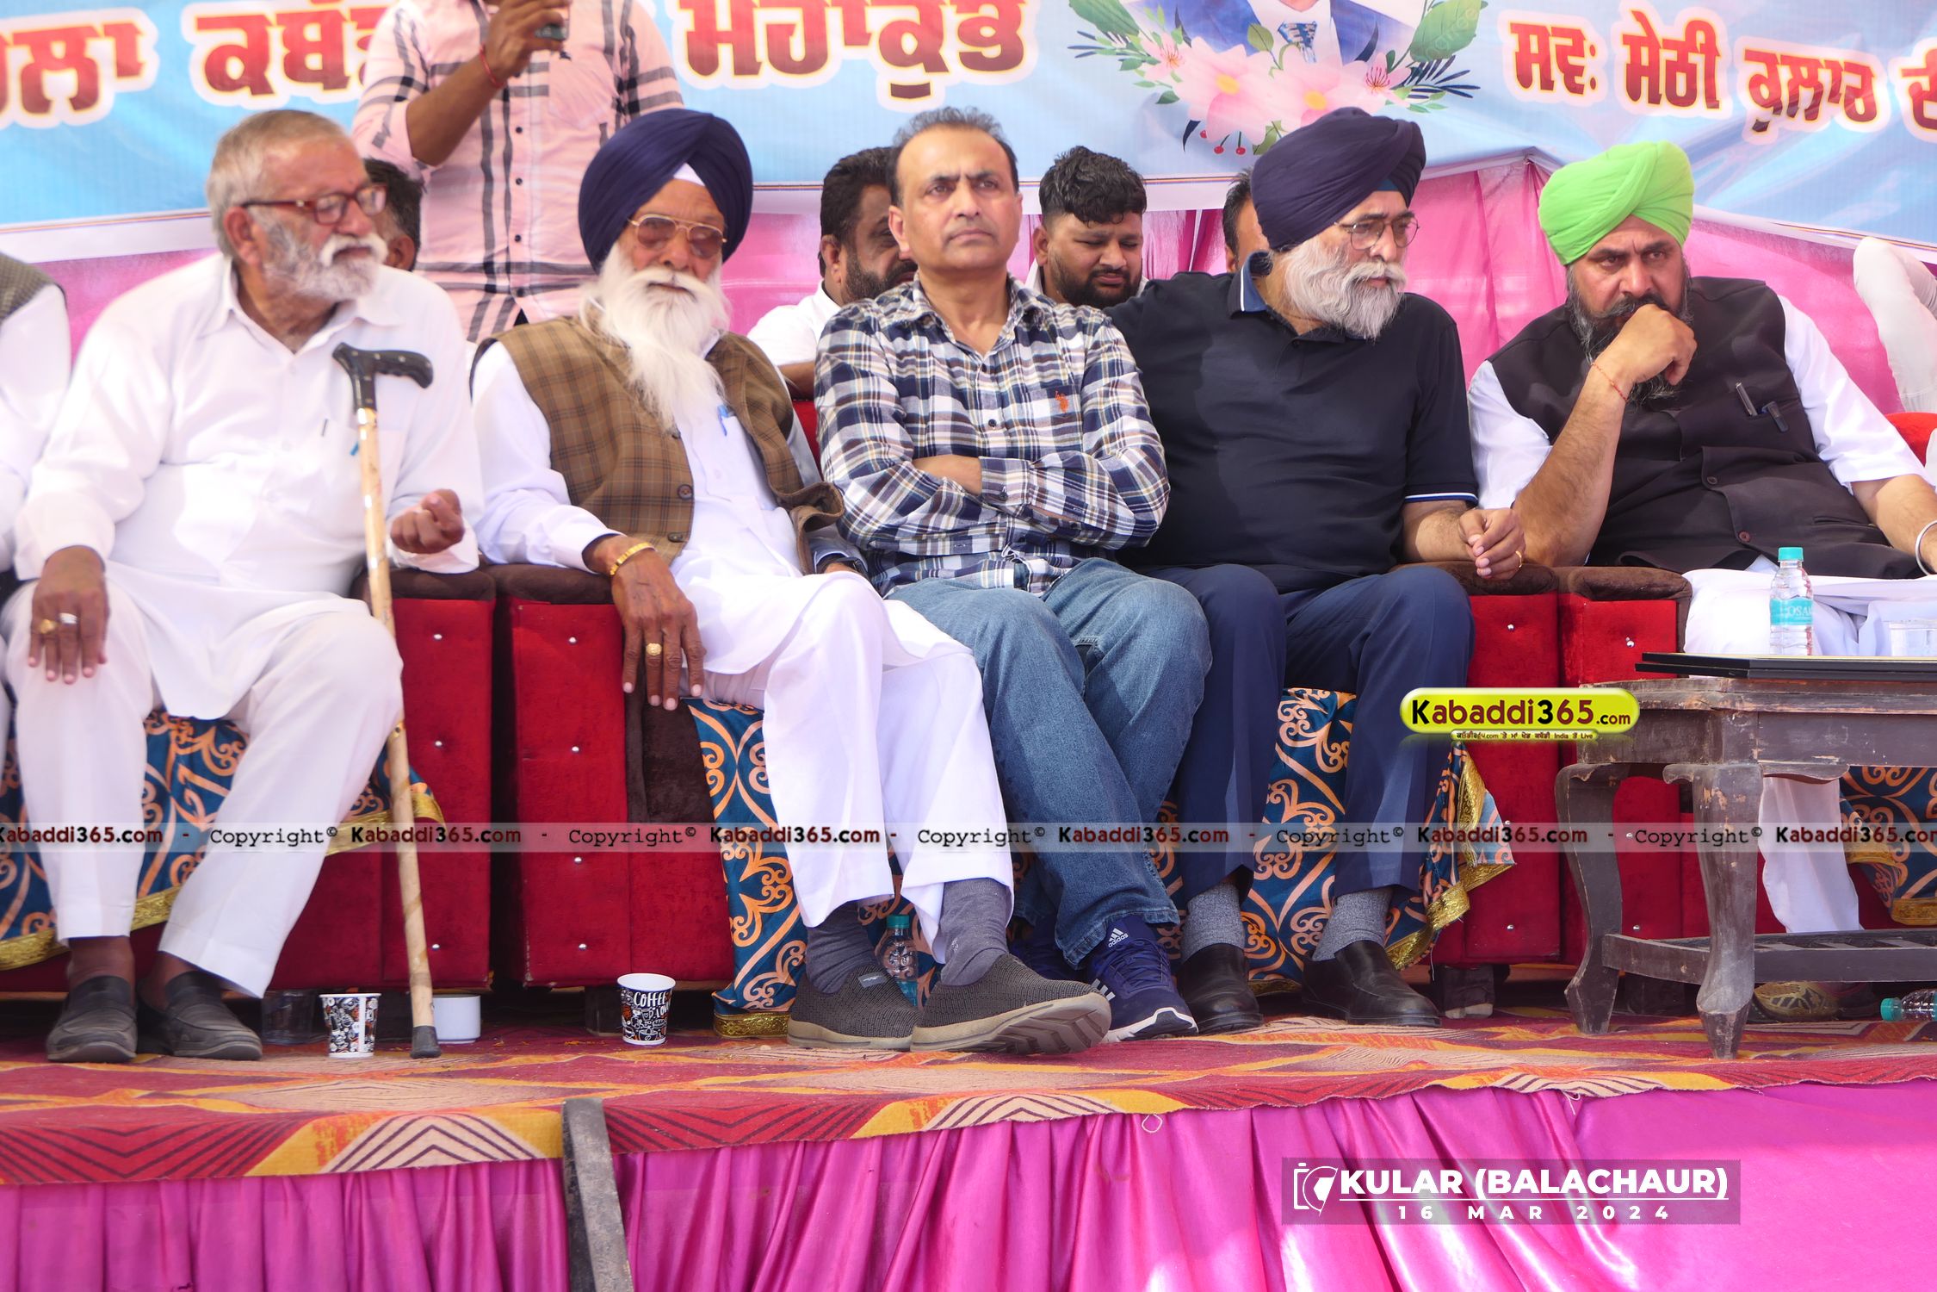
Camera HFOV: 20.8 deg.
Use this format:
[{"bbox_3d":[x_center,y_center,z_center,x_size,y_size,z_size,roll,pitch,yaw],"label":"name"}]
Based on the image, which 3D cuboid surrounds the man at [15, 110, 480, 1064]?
[{"bbox_3d":[-0.970,-0.100,7.050,0.630,1.250,0.840,0,0,-14],"label":"man"}]

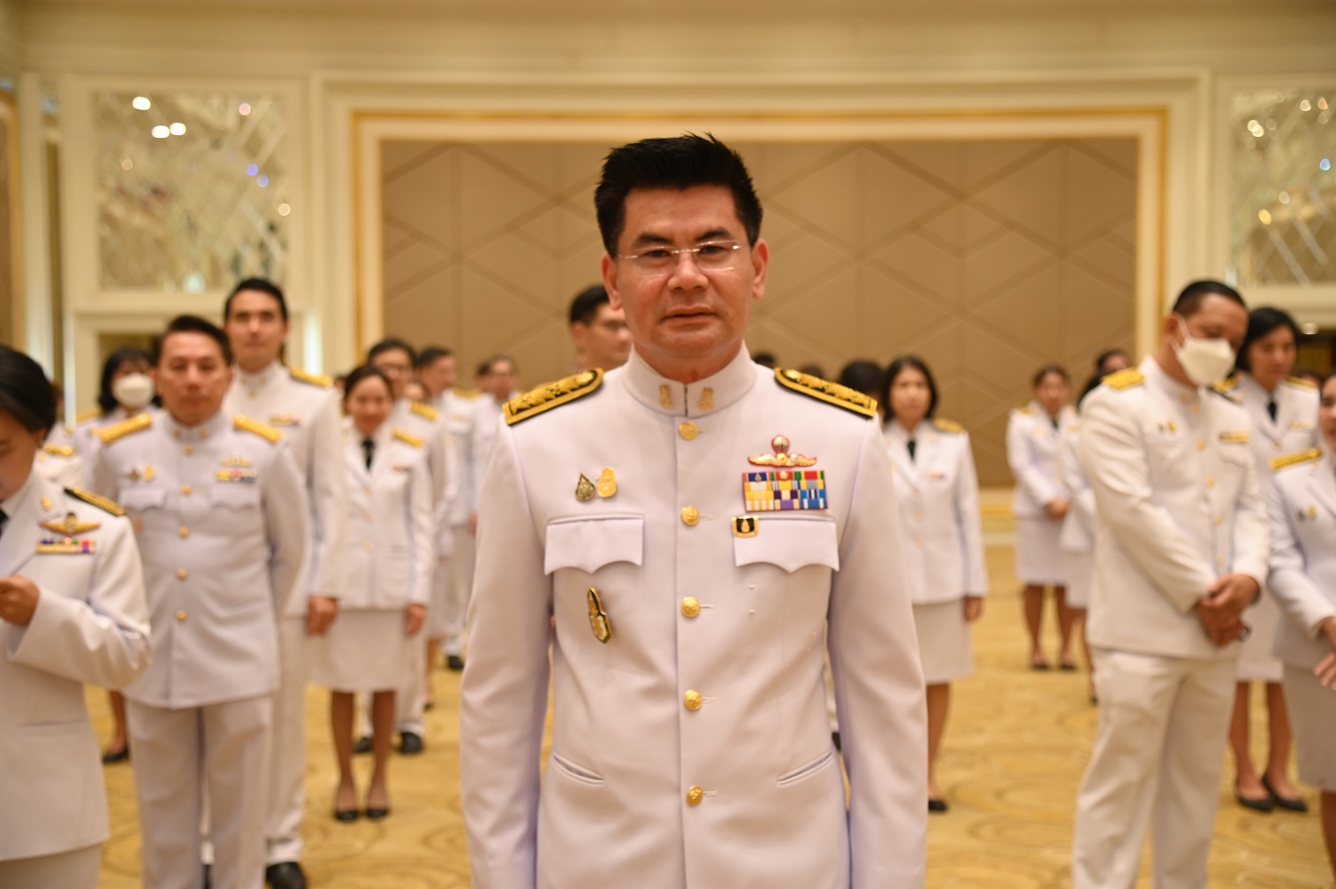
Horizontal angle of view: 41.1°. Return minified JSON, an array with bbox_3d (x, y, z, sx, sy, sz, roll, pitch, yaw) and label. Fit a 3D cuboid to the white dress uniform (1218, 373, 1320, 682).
[{"bbox_3d":[2.015,0.278,5.970,0.440,1.030,0.280,0,1,0],"label":"white dress uniform"}]

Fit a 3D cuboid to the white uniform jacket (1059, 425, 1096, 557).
[{"bbox_3d":[2.027,0.197,8.300,0.440,0.640,0.270,0,1,3],"label":"white uniform jacket"}]

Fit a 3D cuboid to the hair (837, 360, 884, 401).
[{"bbox_3d":[0.786,-0.249,7.250,0.210,0.210,0.200,-1,1,-30],"label":"hair"}]

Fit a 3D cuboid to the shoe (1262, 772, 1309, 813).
[{"bbox_3d":[2.074,1.172,5.980,0.085,0.120,0.245,-1,1,-14],"label":"shoe"}]

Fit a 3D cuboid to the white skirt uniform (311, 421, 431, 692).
[{"bbox_3d":[-1.061,0.390,6.250,0.460,0.945,0.270,0,1,-7],"label":"white skirt uniform"}]

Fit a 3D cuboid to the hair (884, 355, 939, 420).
[{"bbox_3d":[0.858,-0.201,6.280,0.195,0.230,0.210,0,1,3],"label":"hair"}]

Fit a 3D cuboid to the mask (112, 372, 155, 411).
[{"bbox_3d":[-2.071,-0.206,6.900,0.160,0.138,0.100,0,1,-13],"label":"mask"}]

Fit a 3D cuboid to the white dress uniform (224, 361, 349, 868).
[{"bbox_3d":[-1.209,0.497,5.200,0.520,1.480,0.300,0,1,-7],"label":"white dress uniform"}]

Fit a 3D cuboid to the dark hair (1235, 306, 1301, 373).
[{"bbox_3d":[2.011,-0.348,5.970,0.215,0.230,0.220,0,1,-3],"label":"dark hair"}]

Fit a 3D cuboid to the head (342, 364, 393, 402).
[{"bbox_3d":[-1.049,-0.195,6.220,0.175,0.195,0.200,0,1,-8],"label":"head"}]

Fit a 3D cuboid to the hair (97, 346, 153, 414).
[{"bbox_3d":[-2.120,-0.255,7.020,0.250,0.265,0.220,0,1,-12],"label":"hair"}]

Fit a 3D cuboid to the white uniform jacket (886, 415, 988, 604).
[{"bbox_3d":[0.875,0.232,6.280,0.480,0.655,0.270,0,1,3],"label":"white uniform jacket"}]

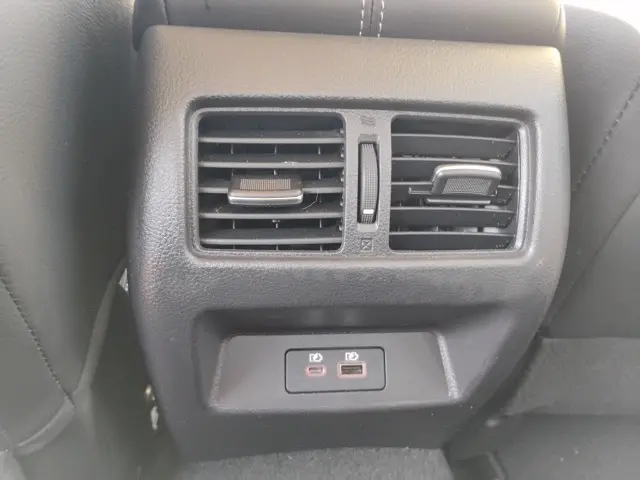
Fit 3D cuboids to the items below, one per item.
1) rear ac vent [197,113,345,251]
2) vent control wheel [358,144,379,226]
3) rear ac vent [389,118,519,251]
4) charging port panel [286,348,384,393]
[{"bbox_3d":[-0.027,-0.031,0.280,0.078,0.073,0.028,0,6,-8],"label":"rear ac vent"},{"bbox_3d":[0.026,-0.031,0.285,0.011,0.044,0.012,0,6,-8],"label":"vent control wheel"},{"bbox_3d":[0.075,-0.031,0.294,0.077,0.073,0.028,0,6,-8],"label":"rear ac vent"},{"bbox_3d":[0.009,0.078,0.312,0.060,0.025,0.009,0,-5,-8],"label":"charging port panel"}]

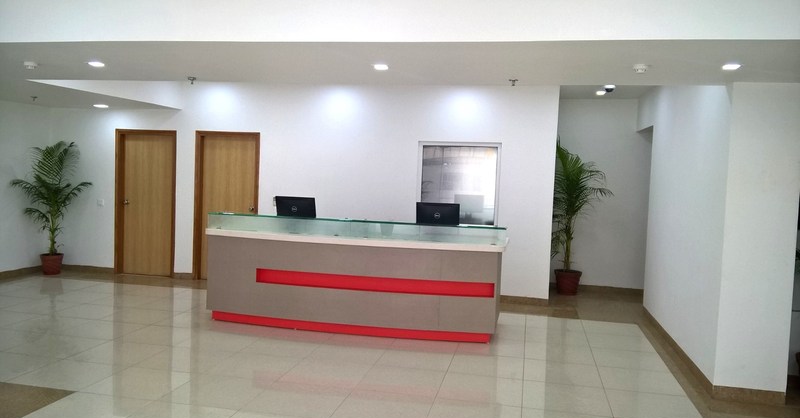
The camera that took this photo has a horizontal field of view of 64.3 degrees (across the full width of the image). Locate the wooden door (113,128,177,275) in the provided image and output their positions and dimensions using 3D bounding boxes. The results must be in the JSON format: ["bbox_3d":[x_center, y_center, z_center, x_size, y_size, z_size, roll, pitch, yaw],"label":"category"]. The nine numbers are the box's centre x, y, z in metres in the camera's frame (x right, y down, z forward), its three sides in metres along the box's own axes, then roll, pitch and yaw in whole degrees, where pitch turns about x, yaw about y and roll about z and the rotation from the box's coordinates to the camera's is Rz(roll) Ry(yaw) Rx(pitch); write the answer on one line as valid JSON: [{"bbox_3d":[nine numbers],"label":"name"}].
[{"bbox_3d":[-3.571,-0.074,8.980,0.942,2.050,0.120,3,3,12],"label":"wooden door"}]

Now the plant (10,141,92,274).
[{"bbox_3d":[-4.792,0.002,8.759,0.830,1.840,0.800,3,3,12],"label":"plant"}]

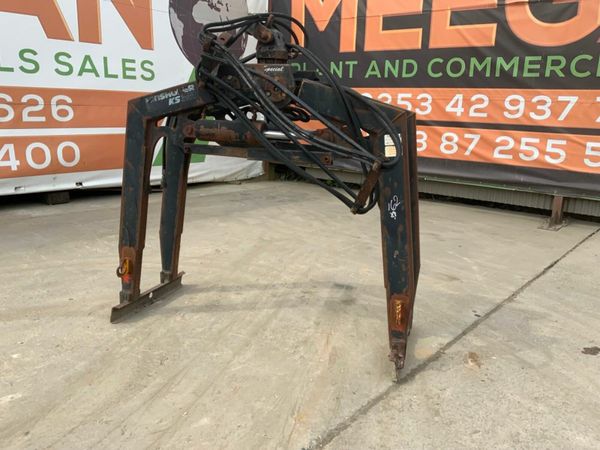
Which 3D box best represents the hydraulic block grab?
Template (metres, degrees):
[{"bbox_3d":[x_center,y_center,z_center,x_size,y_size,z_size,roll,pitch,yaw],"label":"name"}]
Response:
[{"bbox_3d":[-0.173,-0.267,3.058,1.854,1.893,0.813,7,14,19],"label":"hydraulic block grab"}]

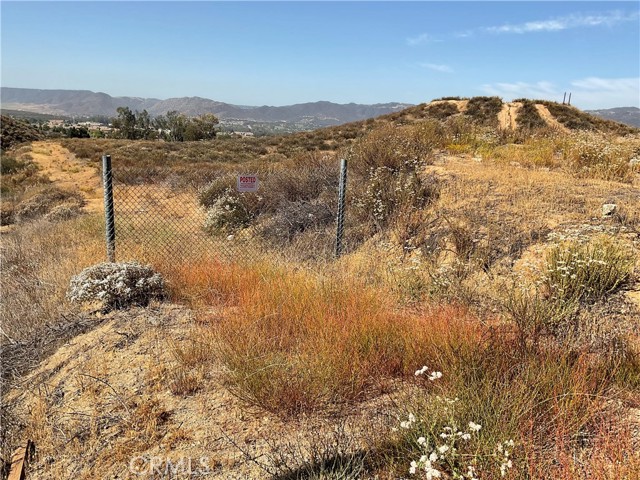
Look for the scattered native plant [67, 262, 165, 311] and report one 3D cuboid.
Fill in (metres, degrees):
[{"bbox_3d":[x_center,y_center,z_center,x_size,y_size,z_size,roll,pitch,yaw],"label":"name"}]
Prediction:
[{"bbox_3d":[-1.875,0.414,4.950,0.839,0.335,0.738,-4,14,-21],"label":"scattered native plant"}]

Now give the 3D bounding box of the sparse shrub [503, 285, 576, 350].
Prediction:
[{"bbox_3d":[1.626,0.566,3.950,0.498,0.418,0.438,7,14,23],"label":"sparse shrub"}]

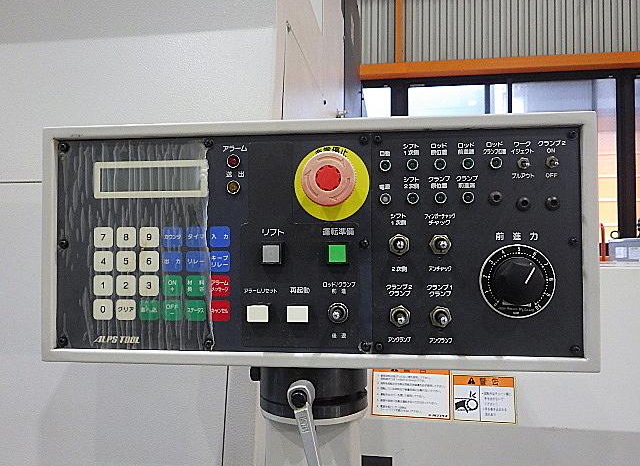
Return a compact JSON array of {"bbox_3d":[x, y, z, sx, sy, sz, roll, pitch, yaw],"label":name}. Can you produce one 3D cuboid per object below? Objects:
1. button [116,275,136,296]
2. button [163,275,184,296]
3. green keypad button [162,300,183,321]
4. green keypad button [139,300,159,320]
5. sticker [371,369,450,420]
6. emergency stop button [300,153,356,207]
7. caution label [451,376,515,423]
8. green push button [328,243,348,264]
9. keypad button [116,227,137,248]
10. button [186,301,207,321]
[{"bbox_3d":[-0.160,0.044,0.428,0.017,0.017,0.004,0,-1,6],"label":"button"},{"bbox_3d":[-0.121,0.044,0.425,0.017,0.017,0.003,0,-1,6],"label":"button"},{"bbox_3d":[-0.120,0.063,0.424,0.017,0.017,0.004,0,-1,6],"label":"green keypad button"},{"bbox_3d":[-0.140,0.063,0.426,0.017,0.017,0.004,0,-1,6],"label":"green keypad button"},{"bbox_3d":[0.118,0.203,0.664,0.101,0.069,0.001,0,-14,9],"label":"sticker"},{"bbox_3d":[0.008,-0.040,0.397,0.040,0.040,0.033,0,-1,6],"label":"emergency stop button"},{"bbox_3d":[0.207,0.209,0.648,0.076,0.057,0.001,0,-14,9],"label":"caution label"},{"bbox_3d":[0.014,0.016,0.401,0.018,0.018,0.009,0,-1,6],"label":"green push button"},{"bbox_3d":[-0.160,0.004,0.429,0.017,0.017,0.003,0,-1,6],"label":"keypad button"},{"bbox_3d":[-0.101,0.063,0.422,0.017,0.017,0.004,0,-1,6],"label":"button"}]

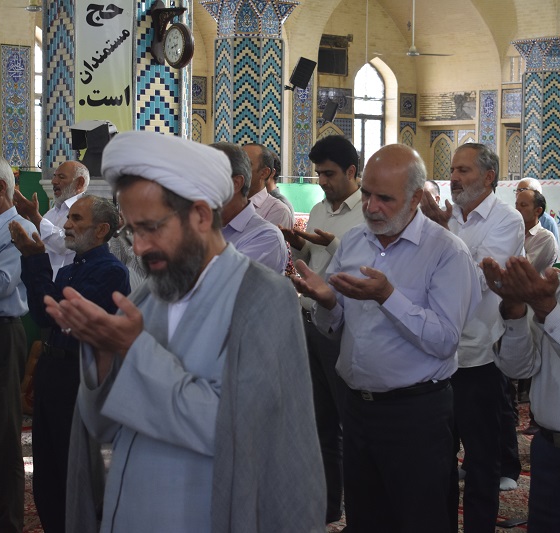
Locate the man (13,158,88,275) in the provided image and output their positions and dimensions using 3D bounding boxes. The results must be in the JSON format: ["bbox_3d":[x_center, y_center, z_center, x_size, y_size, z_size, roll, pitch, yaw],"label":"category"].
[{"bbox_3d":[-1.260,0.262,7.150,0.560,1.720,0.530,-1,3,-37],"label":"man"}]

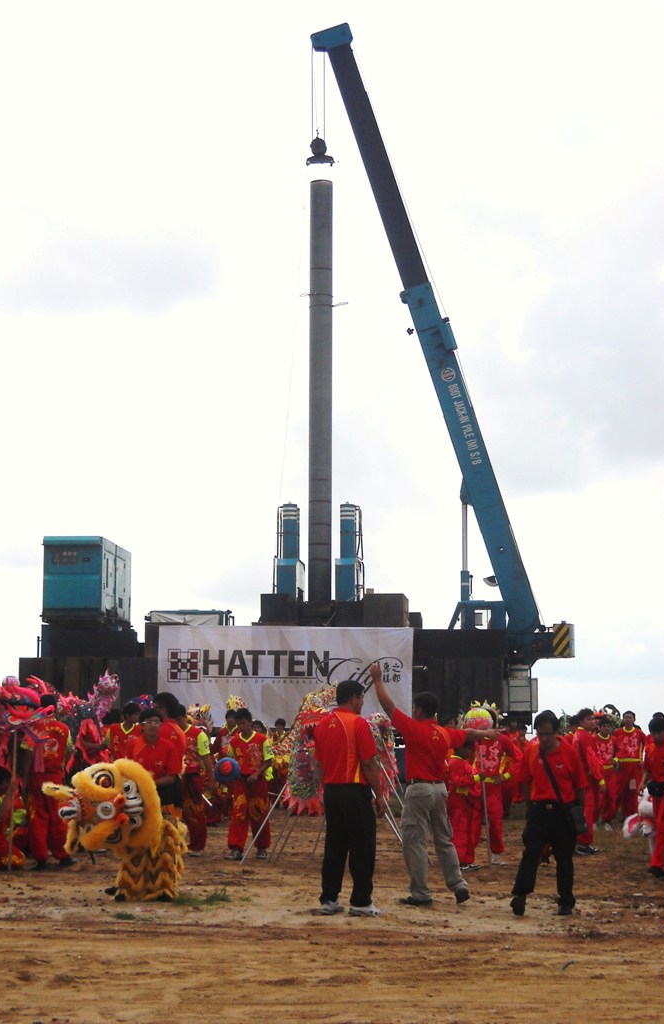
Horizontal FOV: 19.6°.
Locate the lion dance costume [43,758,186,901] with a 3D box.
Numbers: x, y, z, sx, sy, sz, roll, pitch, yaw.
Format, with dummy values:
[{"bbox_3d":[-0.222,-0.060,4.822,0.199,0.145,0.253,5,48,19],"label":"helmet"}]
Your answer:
[{"bbox_3d":[-1.714,2.499,15.269,1.000,1.090,0.950,-2,-7,18],"label":"lion dance costume"}]

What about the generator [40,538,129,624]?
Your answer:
[{"bbox_3d":[-6.112,1.779,48.293,1.441,2.000,4.100,0,-6,3],"label":"generator"}]

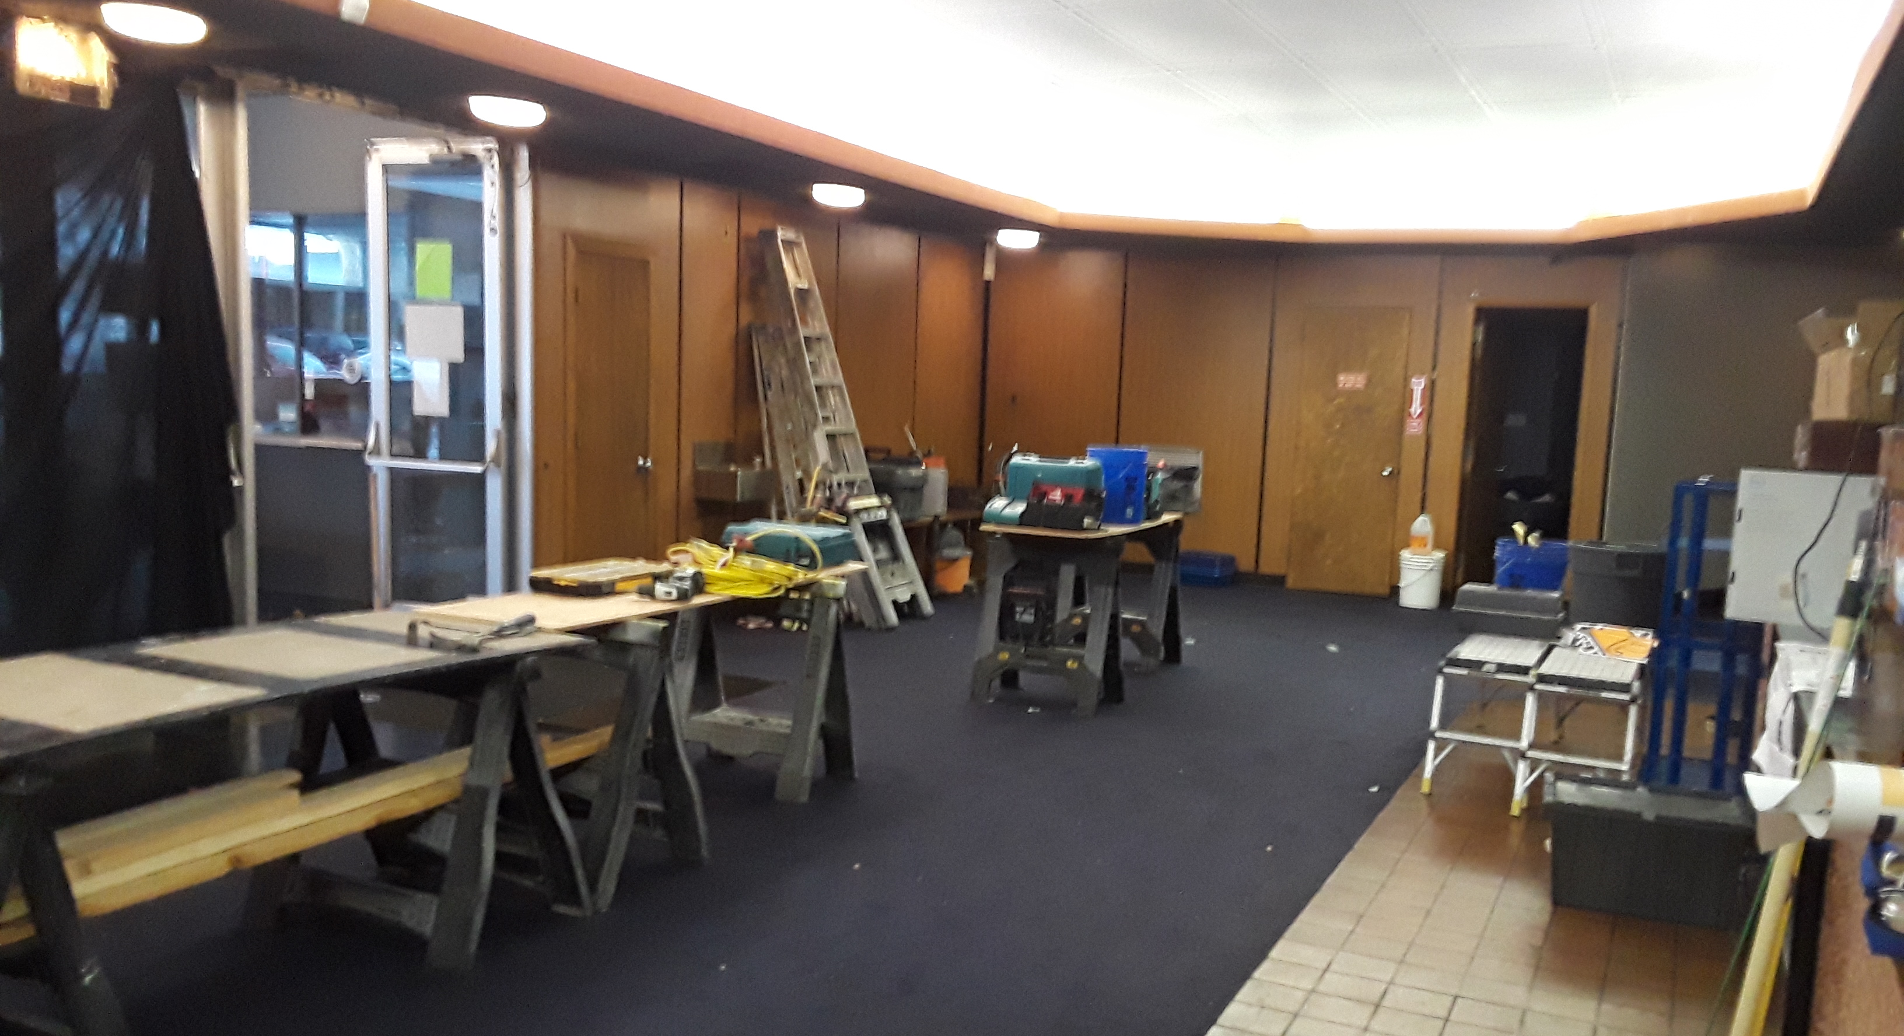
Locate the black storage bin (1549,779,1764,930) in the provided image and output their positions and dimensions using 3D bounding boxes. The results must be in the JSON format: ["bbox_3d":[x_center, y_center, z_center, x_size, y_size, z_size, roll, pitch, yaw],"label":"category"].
[{"bbox_3d":[2.006,0.954,4.429,0.519,0.299,0.373,4,6,26],"label":"black storage bin"}]

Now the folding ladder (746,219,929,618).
[{"bbox_3d":[-0.671,-0.567,9.216,0.300,2.450,0.550,-17,-4,26],"label":"folding ladder"}]

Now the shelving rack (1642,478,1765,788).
[{"bbox_3d":[2.676,0.458,5.468,0.360,1.140,0.360,4,5,26],"label":"shelving rack"}]

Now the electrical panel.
[{"bbox_3d":[2.610,0.090,4.721,0.380,0.465,0.140,4,6,26],"label":"electrical panel"}]

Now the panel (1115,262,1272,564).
[{"bbox_3d":[1.798,-0.783,11.532,1.138,2.316,0.040,4,6,26],"label":"panel"}]

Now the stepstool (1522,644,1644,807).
[{"bbox_3d":[2.350,0.779,5.680,0.360,0.490,0.760,4,6,26],"label":"stepstool"}]

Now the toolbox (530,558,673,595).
[{"bbox_3d":[-1.100,0.187,4.901,0.290,0.065,0.430,4,5,26],"label":"toolbox"}]

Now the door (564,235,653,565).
[{"bbox_3d":[-1.811,-0.384,8.174,0.060,2.080,0.740,4,6,26],"label":"door"}]

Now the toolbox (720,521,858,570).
[{"bbox_3d":[-0.571,0.102,5.518,0.420,0.115,0.310,4,6,26],"label":"toolbox"}]

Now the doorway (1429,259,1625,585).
[{"bbox_3d":[3.884,-0.584,10.563,1.173,2.407,0.140,4,6,26],"label":"doorway"}]

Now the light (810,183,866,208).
[{"bbox_3d":[-0.626,-1.766,8.452,0.310,0.100,0.310,2,5,0],"label":"light"}]

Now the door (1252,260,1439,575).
[{"bbox_3d":[2.876,-0.683,11.238,1.150,2.380,0.060,4,6,26],"label":"door"}]

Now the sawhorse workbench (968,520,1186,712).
[{"bbox_3d":[0.658,0.402,7.409,0.624,0.775,1.511,4,5,22],"label":"sawhorse workbench"}]

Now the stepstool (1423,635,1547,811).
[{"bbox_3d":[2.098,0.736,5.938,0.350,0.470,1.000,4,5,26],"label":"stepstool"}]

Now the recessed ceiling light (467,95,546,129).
[{"bbox_3d":[-1.685,-1.541,5.833,0.285,0.070,0.285,4,5,26],"label":"recessed ceiling light"}]

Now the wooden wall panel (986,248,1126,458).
[{"bbox_3d":[0.777,-0.878,12.022,1.138,2.377,0.040,4,6,26],"label":"wooden wall panel"}]

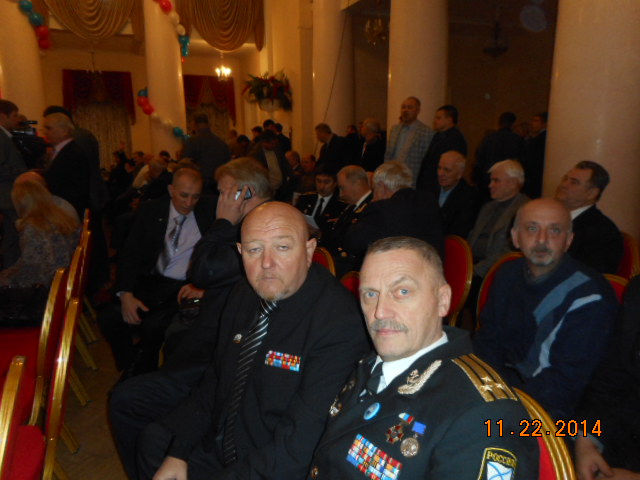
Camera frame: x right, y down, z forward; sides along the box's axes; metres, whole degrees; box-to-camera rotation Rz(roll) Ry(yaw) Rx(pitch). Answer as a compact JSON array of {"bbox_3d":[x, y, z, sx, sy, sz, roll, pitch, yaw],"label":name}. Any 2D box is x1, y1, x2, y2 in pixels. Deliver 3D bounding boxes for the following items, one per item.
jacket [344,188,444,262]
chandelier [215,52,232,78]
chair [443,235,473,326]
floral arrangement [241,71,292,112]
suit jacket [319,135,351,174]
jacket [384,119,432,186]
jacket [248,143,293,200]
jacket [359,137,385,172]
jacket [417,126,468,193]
[{"bbox_3d":[0.382,0.032,2.280,0.460,0.600,0.500,-3,13,-6],"label":"jacket"},{"bbox_3d":[-2.338,-4.229,11.200,0.430,0.610,0.430,-1,12,0],"label":"chandelier"},{"bbox_3d":[0.475,0.451,2.432,0.560,0.930,0.450,-5,13,-17],"label":"chair"},{"bbox_3d":[-1.113,-3.170,9.800,0.950,0.800,0.650,3,13,18],"label":"floral arrangement"},{"bbox_3d":[0.201,-0.979,5.871,0.360,0.680,0.480,-6,13,-23],"label":"suit jacket"},{"bbox_3d":[0.819,-0.717,4.224,0.510,0.710,0.310,10,16,42],"label":"jacket"},{"bbox_3d":[-0.525,-0.694,4.900,0.520,0.680,0.420,2,13,14],"label":"jacket"},{"bbox_3d":[0.625,-0.854,5.300,0.320,0.720,0.480,-8,14,-27],"label":"jacket"},{"bbox_3d":[1.129,-0.675,4.274,0.330,0.710,0.500,-8,14,-29],"label":"jacket"}]

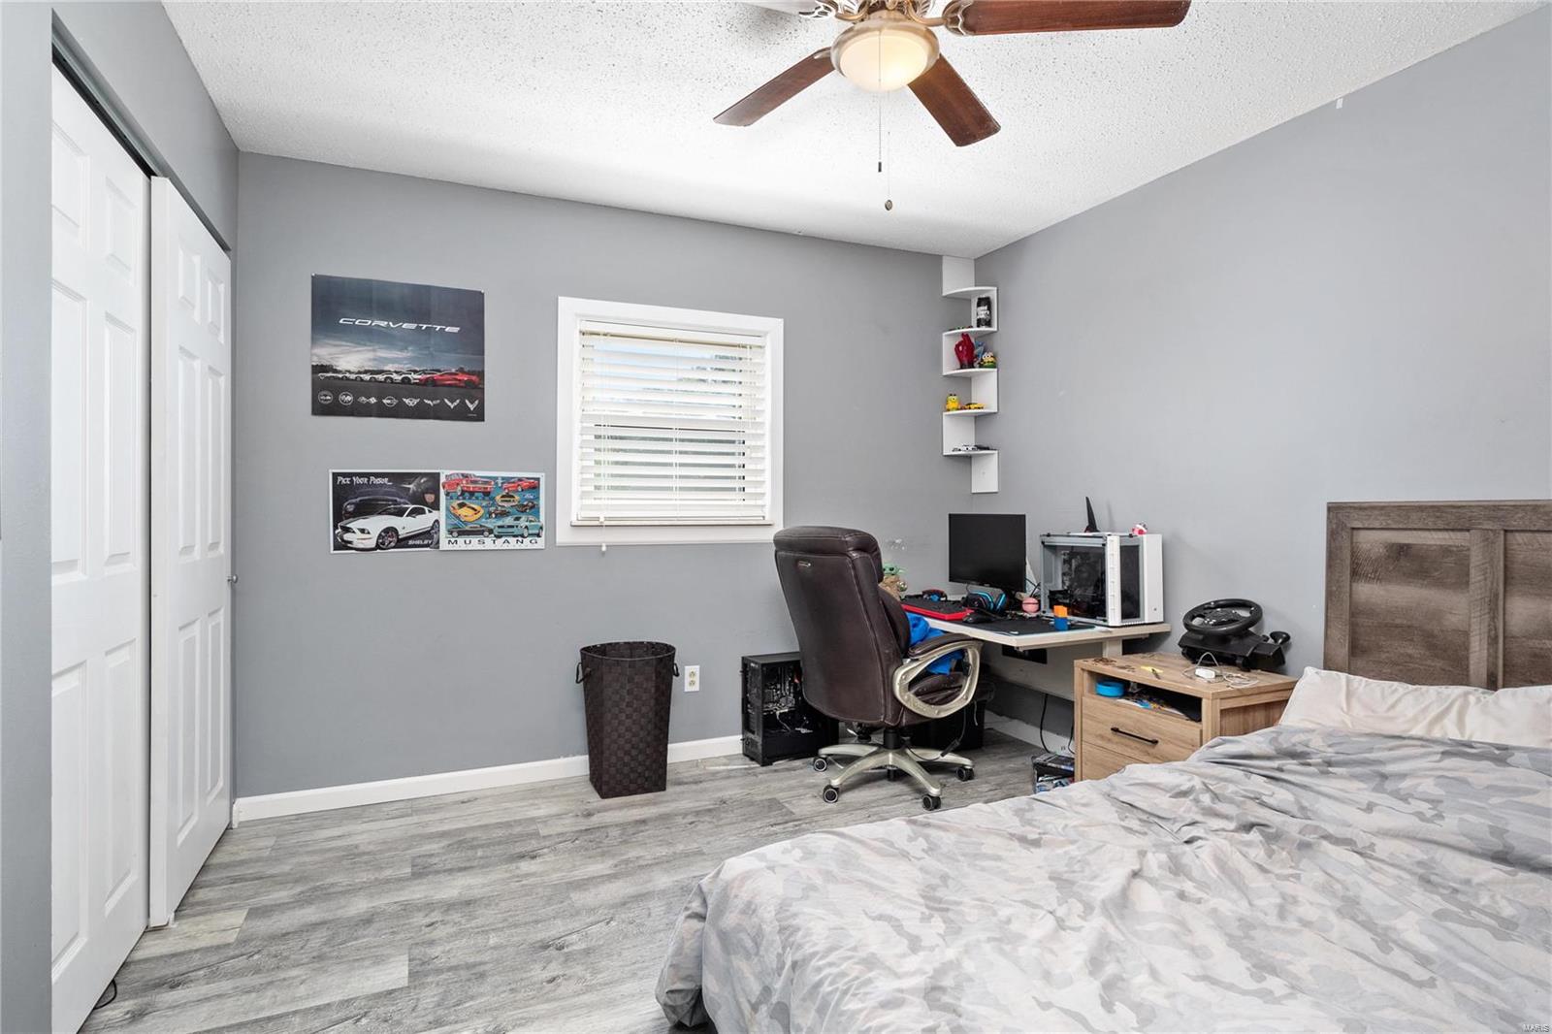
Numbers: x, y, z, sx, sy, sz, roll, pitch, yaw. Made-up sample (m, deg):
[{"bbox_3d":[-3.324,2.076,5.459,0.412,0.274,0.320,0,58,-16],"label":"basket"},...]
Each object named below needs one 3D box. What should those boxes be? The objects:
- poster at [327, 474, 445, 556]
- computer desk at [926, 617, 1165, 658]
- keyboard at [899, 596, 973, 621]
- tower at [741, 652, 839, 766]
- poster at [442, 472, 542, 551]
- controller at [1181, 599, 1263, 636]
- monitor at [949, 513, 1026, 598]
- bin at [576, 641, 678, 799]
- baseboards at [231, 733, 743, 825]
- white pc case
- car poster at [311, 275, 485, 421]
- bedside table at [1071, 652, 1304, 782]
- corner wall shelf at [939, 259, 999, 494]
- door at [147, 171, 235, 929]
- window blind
[{"bbox_3d":[-1.497,-0.019,3.006,0.395,0.313,0.010,0,1,-24],"label":"poster"},{"bbox_3d":[0.932,0.760,3.389,0.790,0.705,1.200,0,1,-24],"label":"computer desk"},{"bbox_3d":[0.661,0.388,3.295,0.155,0.040,0.450,0,1,-24],"label":"keyboard"},{"bbox_3d":[0.071,0.887,3.640,0.410,0.457,0.195,0,0,-24],"label":"tower"},{"bbox_3d":[-1.160,-0.023,3.194,0.405,0.319,0.008,0,0,-24],"label":"poster"},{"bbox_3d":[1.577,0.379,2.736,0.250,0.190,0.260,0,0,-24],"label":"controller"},{"bbox_3d":[1.036,0.203,3.711,0.170,0.430,0.555,0,0,-24],"label":"monitor"},{"bbox_3d":[-0.610,0.826,3.189,0.410,0.570,0.380,0,1,-24],"label":"bin"},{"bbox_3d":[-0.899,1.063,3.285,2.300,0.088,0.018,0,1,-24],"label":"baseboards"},{"bbox_3d":[1.336,0.242,3.194,0.250,0.358,0.415,0,0,-24],"label":"white pc case"},{"bbox_3d":[-1.471,-0.653,3.050,0.610,0.534,0.010,0,0,-24],"label":"car poster"},{"bbox_3d":[1.410,0.830,2.690,0.430,0.588,0.570,0,0,-24],"label":"bedside table"},{"bbox_3d":[1.011,-0.744,4.010,0.200,1.230,0.200,0,1,-24],"label":"corner wall shelf"},{"bbox_3d":[-1.843,0.094,2.466,0.039,2.040,0.760,0,0,-24],"label":"door"},{"bbox_3d":[-0.440,-0.397,3.488,0.905,0.875,0.060,0,1,-24],"label":"window blind"}]

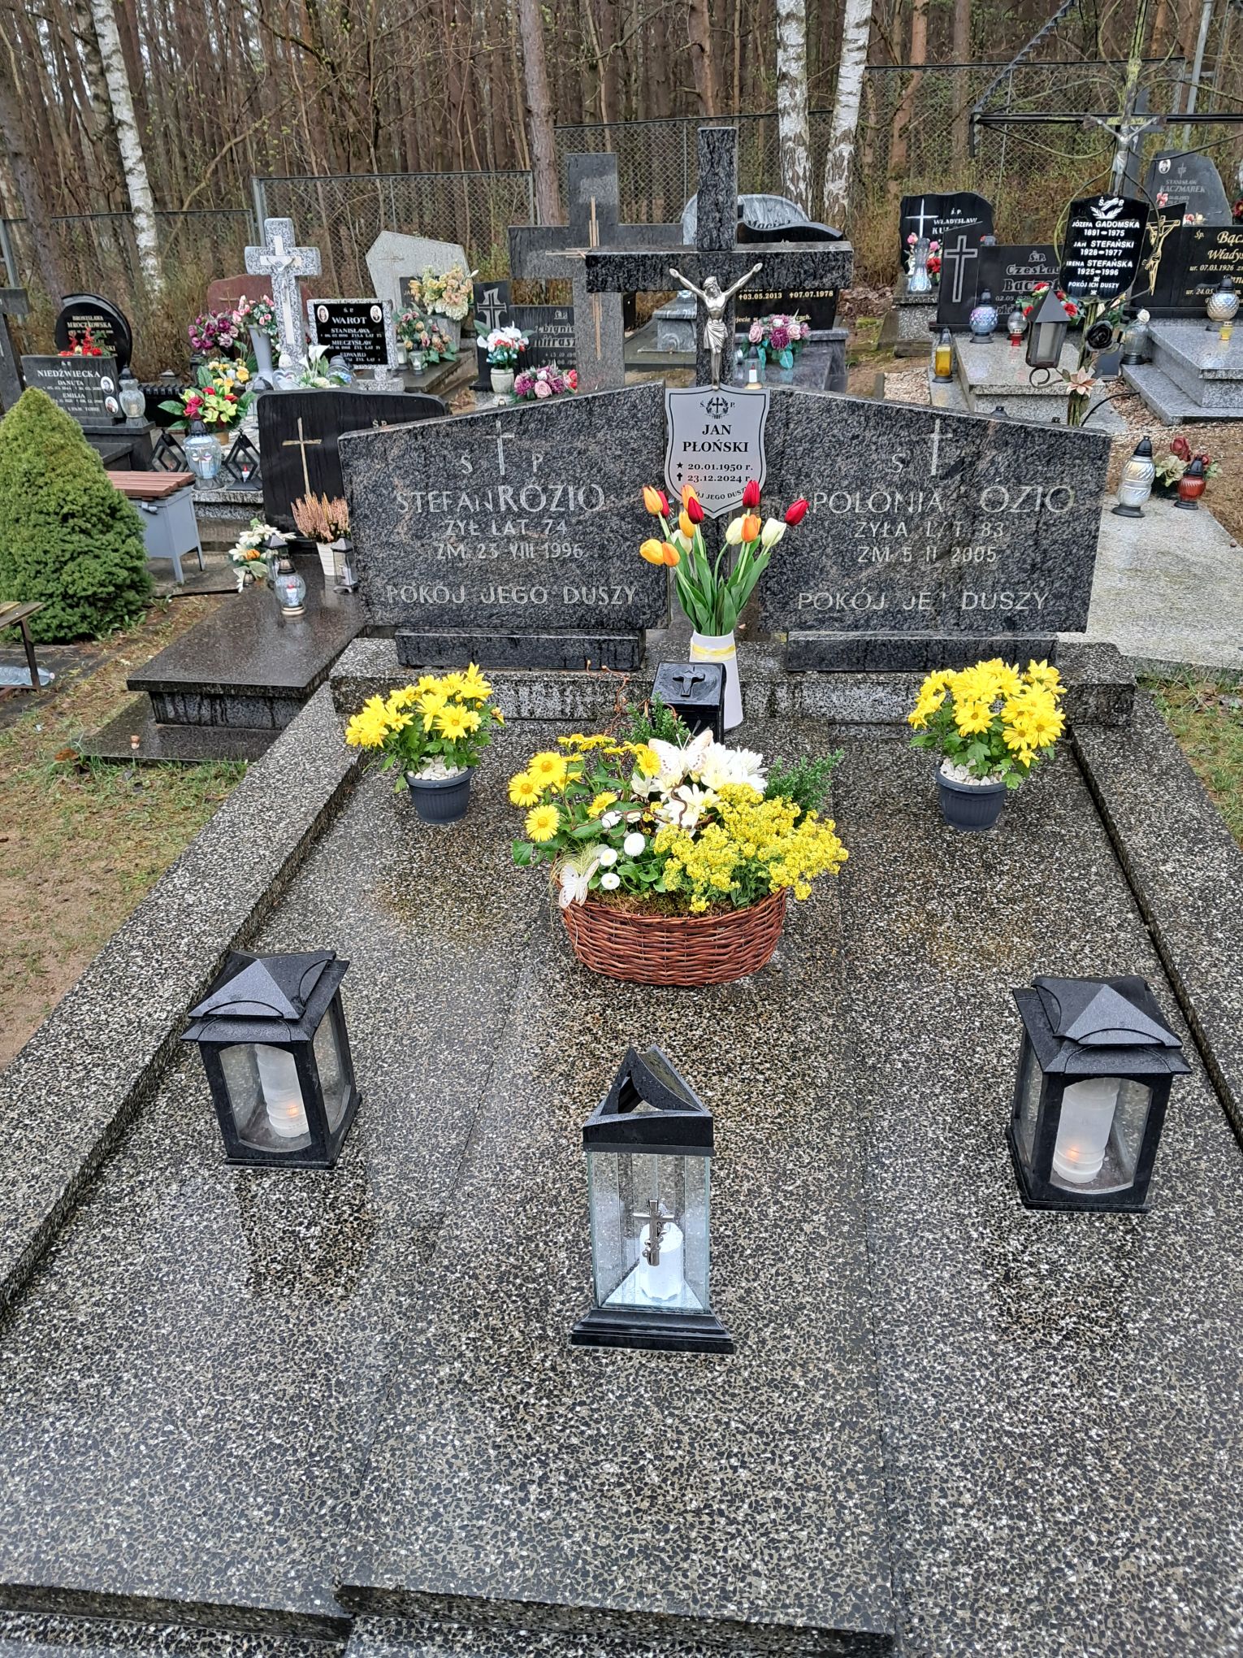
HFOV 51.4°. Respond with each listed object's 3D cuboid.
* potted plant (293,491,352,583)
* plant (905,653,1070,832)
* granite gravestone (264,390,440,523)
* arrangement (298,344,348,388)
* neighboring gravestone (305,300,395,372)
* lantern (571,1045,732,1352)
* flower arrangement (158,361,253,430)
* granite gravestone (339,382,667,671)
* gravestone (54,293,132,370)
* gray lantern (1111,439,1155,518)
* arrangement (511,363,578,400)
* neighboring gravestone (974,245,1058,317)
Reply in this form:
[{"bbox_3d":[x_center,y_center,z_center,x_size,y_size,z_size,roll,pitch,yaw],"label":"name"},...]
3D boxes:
[{"bbox_3d":[-0.972,-0.946,4.209,0.200,0.310,0.190,1,29,7],"label":"potted plant"},{"bbox_3d":[0.643,-0.150,2.290,0.270,0.295,0.250,1,29,6],"label":"plant"},{"bbox_3d":[-1.005,-1.393,4.921,0.715,0.535,0.080,3,29,9],"label":"granite gravestone"},{"bbox_3d":[-1.739,-2.678,7.500,0.290,0.250,0.220,0,26,4],"label":"arrangement"},{"bbox_3d":[-1.455,-2.659,6.948,0.450,0.358,0.090,3,29,10],"label":"neighboring gravestone"},{"bbox_3d":[0.033,0.344,1.288,0.164,0.350,0.150,1,29,7],"label":"lantern"},{"bbox_3d":[-1.798,-1.871,5.585,0.380,0.290,0.290,1,29,7],"label":"flower arrangement"},{"bbox_3d":[-0.240,-0.660,2.756,0.685,0.545,0.085,1,26,7],"label":"granite gravestone"},{"bbox_3d":[-3.736,-3.495,9.149,0.550,0.550,0.130,3,29,10],"label":"gravestone"},{"bbox_3d":[1.838,-1.262,4.639,0.125,0.300,0.125,1,29,7],"label":"gray lantern"},{"bbox_3d":[-0.411,-2.381,6.900,0.340,0.210,0.270,1,26,6],"label":"arrangement"},{"bbox_3d":[2.299,-2.967,7.096,0.680,0.480,0.100,3,29,9],"label":"neighboring gravestone"}]

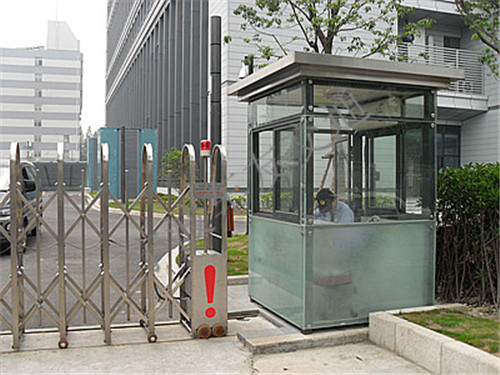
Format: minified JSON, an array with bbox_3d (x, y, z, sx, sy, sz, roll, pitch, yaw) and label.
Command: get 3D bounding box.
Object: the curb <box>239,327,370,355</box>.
[{"bbox_3d":[0.524,1.375,4.618,1.190,0.085,0.360,0,1,-20],"label":"curb"}]

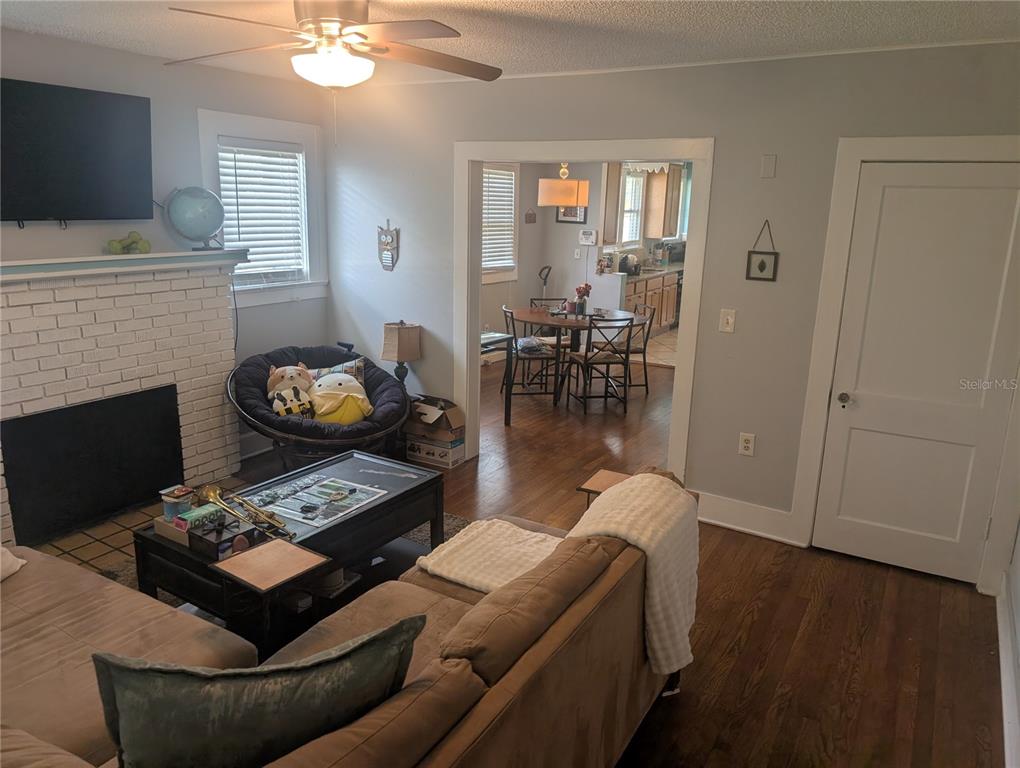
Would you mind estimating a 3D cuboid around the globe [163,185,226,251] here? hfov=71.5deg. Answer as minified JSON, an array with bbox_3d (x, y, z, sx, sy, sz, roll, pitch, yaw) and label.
[{"bbox_3d":[-1.845,-0.972,4.171,0.310,0.360,0.310,10,17,31],"label":"globe"}]

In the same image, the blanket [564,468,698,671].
[{"bbox_3d":[0.400,0.658,2.367,0.420,0.670,0.500,10,17,31],"label":"blanket"}]

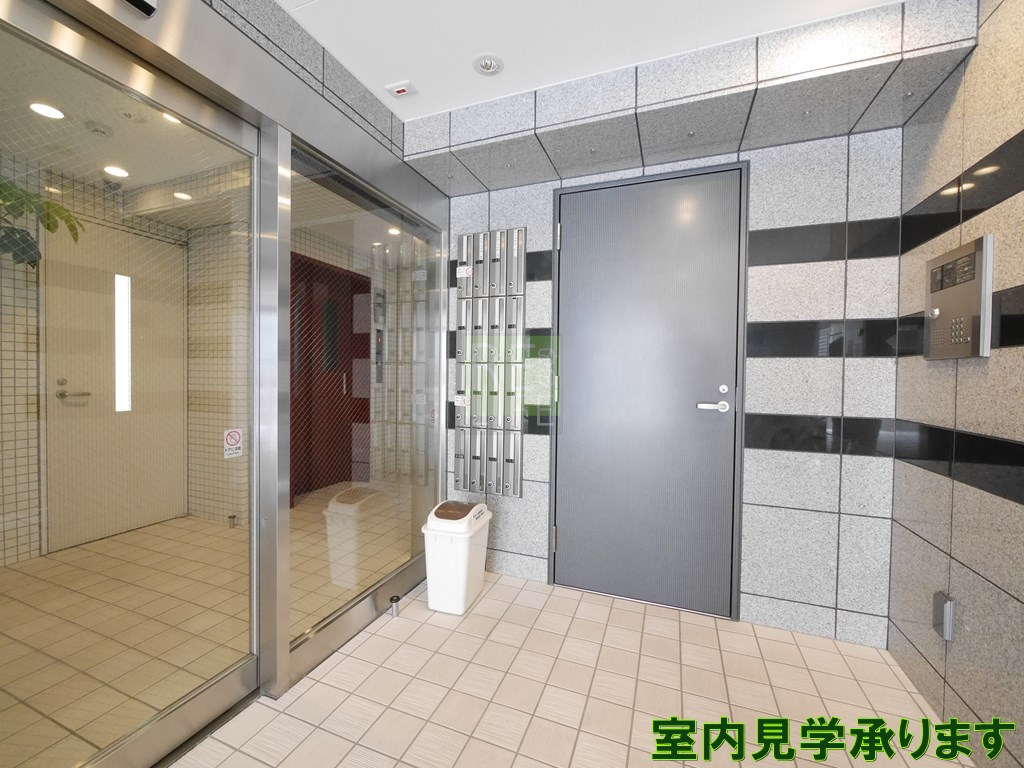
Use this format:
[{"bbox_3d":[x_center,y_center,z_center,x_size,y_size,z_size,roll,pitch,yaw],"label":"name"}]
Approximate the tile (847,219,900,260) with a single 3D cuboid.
[{"bbox_3d":[1.452,-0.581,1.670,0.170,0.155,0.020,1,1,20],"label":"tile"}]

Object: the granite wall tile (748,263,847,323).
[{"bbox_3d":[1.217,-0.391,1.780,0.355,0.245,0.020,1,1,21],"label":"granite wall tile"}]

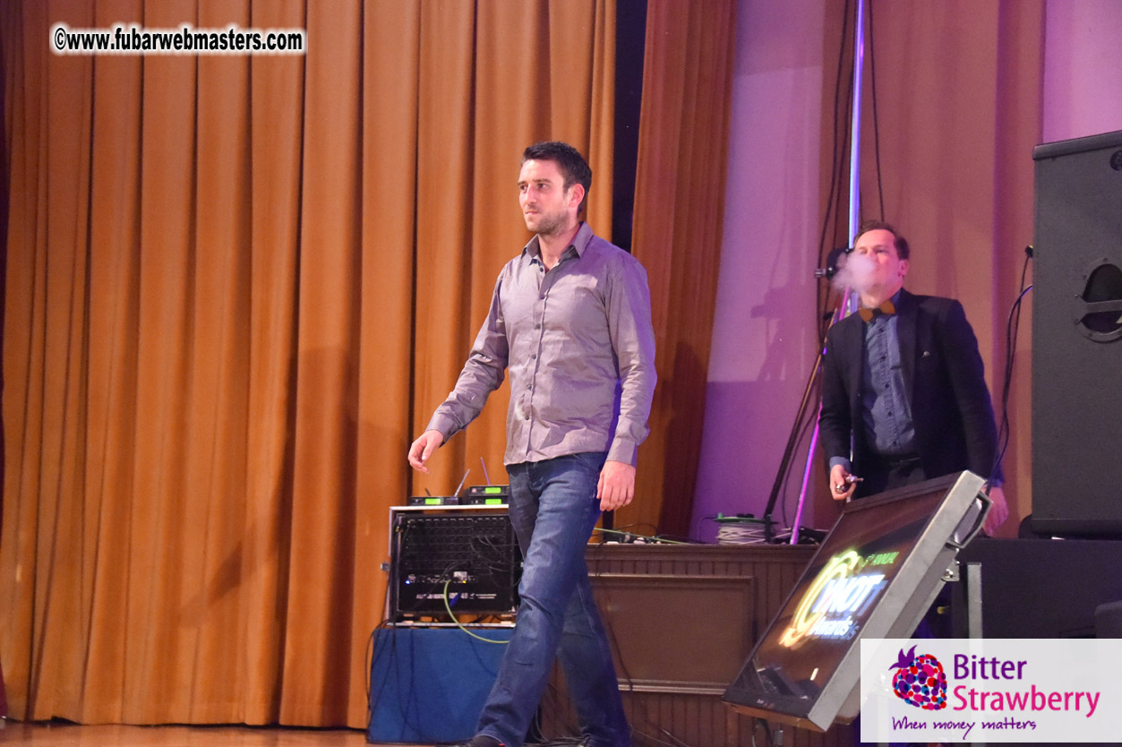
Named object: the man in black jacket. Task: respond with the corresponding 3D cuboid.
[{"bbox_3d":[1.180,0.360,6.470,0.560,1.770,0.400,-2,-7,28],"label":"man in black jacket"}]

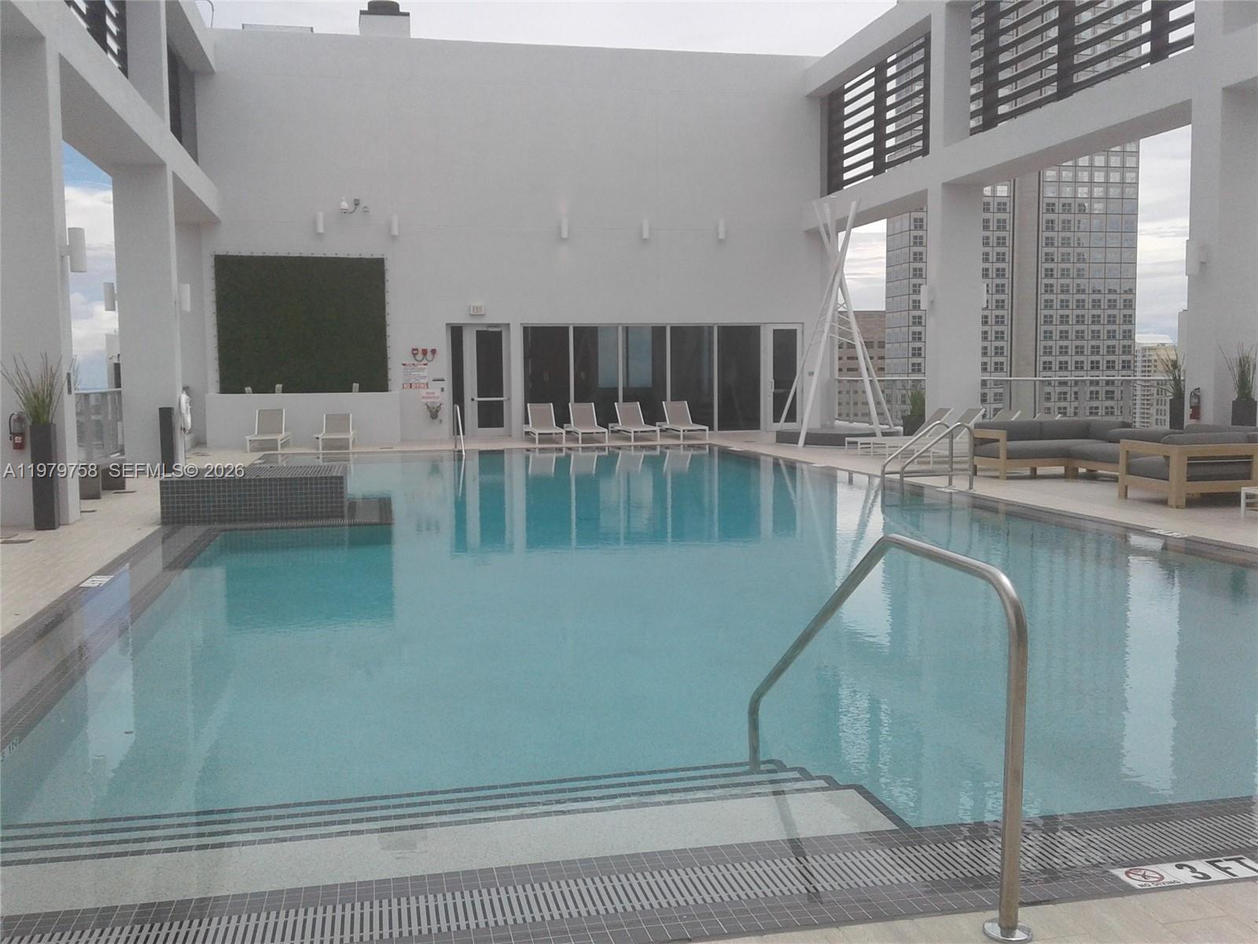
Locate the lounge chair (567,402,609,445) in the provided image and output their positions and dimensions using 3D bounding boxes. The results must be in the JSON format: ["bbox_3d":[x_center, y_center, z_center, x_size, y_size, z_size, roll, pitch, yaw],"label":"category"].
[{"bbox_3d":[-0.952,-1.100,26.852,0.630,0.820,2.000,-2,5,-12],"label":"lounge chair"}]

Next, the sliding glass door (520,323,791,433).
[{"bbox_3d":[0.544,-2.289,29.577,6.450,2.700,0.120,-2,5,-12],"label":"sliding glass door"}]

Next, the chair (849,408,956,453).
[{"bbox_3d":[4.955,-0.775,21.971,1.930,0.800,0.630,-2,5,-13],"label":"chair"}]

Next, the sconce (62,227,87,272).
[{"bbox_3d":[-5.834,-2.341,12.612,0.234,0.480,0.170,-2,5,-12],"label":"sconce"}]

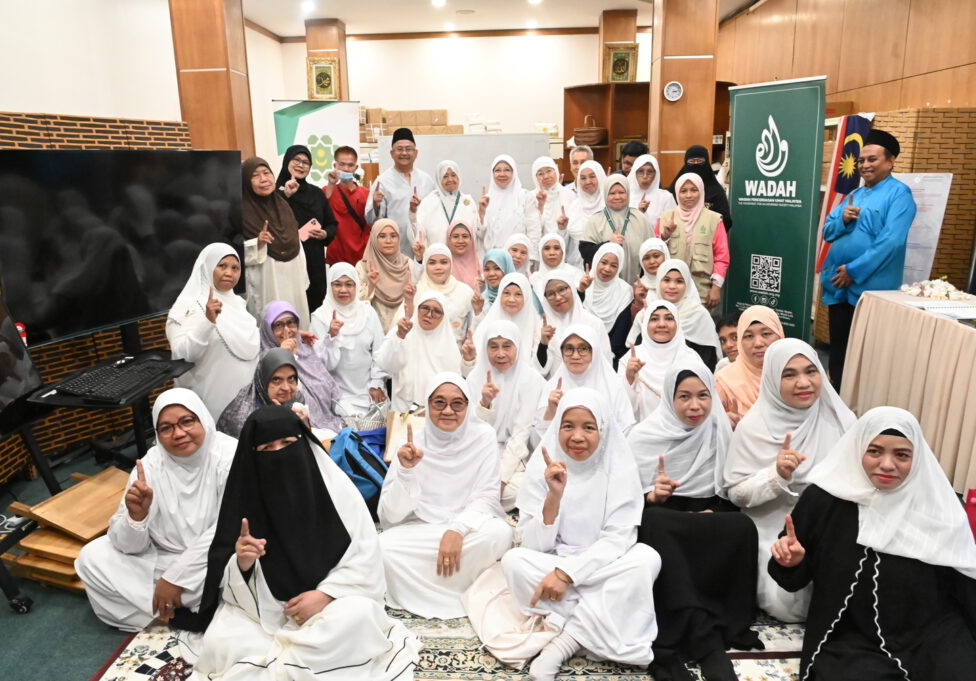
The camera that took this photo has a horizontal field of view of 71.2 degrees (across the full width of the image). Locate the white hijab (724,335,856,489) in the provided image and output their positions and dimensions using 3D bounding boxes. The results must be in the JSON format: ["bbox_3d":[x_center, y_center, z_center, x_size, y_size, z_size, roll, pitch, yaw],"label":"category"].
[{"bbox_3d":[1.091,0.267,2.460,0.430,0.530,0.370,4,14,22],"label":"white hijab"}]

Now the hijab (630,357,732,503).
[{"bbox_3d":[0.696,0.298,2.477,0.370,0.480,0.330,2,13,13],"label":"hijab"}]

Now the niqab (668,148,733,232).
[{"bbox_3d":[1.616,-1.156,5.161,0.470,0.625,0.350,1,13,12],"label":"niqab"}]

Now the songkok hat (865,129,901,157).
[{"bbox_3d":[2.267,-1.138,3.920,0.215,0.110,0.175,4,8,-33],"label":"songkok hat"}]

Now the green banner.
[{"bbox_3d":[2.053,-0.830,5.058,0.150,2.050,0.771,-11,16,-36],"label":"green banner"}]

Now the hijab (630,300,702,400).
[{"bbox_3d":[0.968,0.054,3.700,0.390,0.520,0.340,1,13,12],"label":"hijab"}]

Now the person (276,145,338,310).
[{"bbox_3d":[-1.220,-0.456,4.630,0.470,1.630,0.330,-6,14,-22],"label":"person"}]

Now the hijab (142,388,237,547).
[{"bbox_3d":[-1.020,0.417,2.356,0.340,0.523,0.330,-6,13,-20],"label":"hijab"}]

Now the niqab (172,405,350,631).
[{"bbox_3d":[-0.726,0.534,2.187,0.530,0.674,0.450,-4,13,-12],"label":"niqab"}]

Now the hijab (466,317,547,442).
[{"bbox_3d":[0.087,0.181,3.211,0.377,0.561,0.320,-1,13,1],"label":"hijab"}]

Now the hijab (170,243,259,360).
[{"bbox_3d":[-1.360,-0.193,3.380,0.420,0.550,0.380,-13,17,-41],"label":"hijab"}]

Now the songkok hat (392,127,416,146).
[{"bbox_3d":[-0.574,-1.412,4.713,0.170,0.115,0.210,-2,13,-5],"label":"songkok hat"}]

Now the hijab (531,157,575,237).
[{"bbox_3d":[0.473,-1.031,4.850,0.340,0.520,0.310,-1,13,3],"label":"hijab"}]

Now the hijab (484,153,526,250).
[{"bbox_3d":[0.128,-1.010,4.974,0.330,0.683,0.310,-1,13,1],"label":"hijab"}]

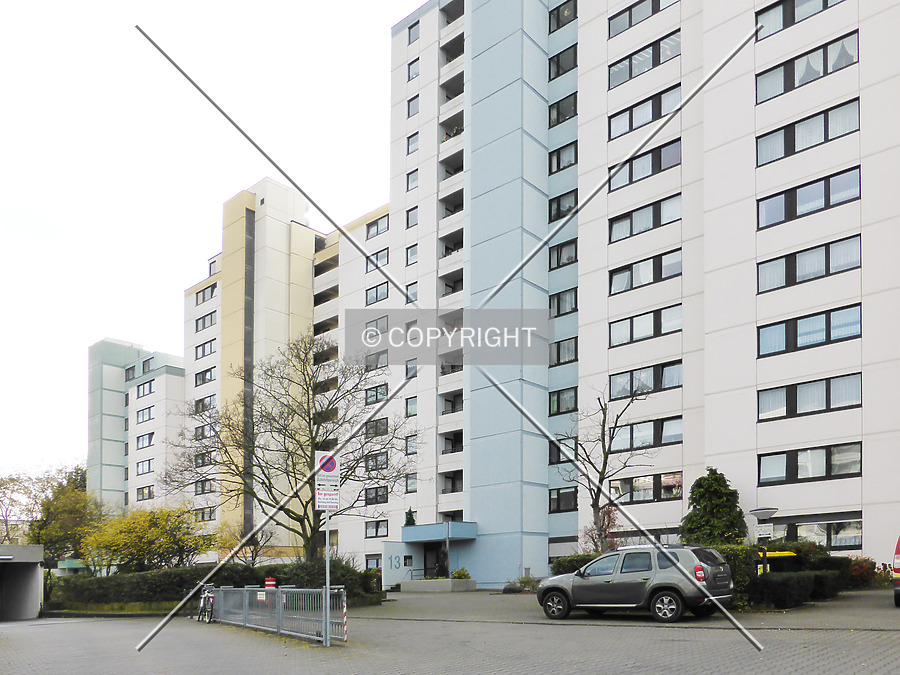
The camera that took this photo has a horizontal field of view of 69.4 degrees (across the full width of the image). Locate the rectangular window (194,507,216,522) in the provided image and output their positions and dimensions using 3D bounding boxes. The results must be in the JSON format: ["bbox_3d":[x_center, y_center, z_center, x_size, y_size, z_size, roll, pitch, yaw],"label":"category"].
[{"bbox_3d":[-24.187,17.509,64.300,3.400,1.350,0.200,-7,-11,37],"label":"rectangular window"}]

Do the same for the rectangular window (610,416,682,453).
[{"bbox_3d":[10.037,5.064,33.435,3.820,1.310,0.200,-8,-13,40],"label":"rectangular window"}]

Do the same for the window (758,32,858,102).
[{"bbox_3d":[16.060,-12.129,29.200,3.950,1.420,0.200,-12,-19,39],"label":"window"}]

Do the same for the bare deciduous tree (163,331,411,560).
[{"bbox_3d":[-6.000,4.246,24.000,8.700,8.900,7.600,0,-15,0],"label":"bare deciduous tree"}]

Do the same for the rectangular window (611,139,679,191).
[{"bbox_3d":[10.377,-9.182,34.500,3.800,1.400,0.200,-12,-19,39],"label":"rectangular window"}]

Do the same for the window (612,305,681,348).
[{"bbox_3d":[9.981,-0.611,33.100,3.800,1.370,0.200,-7,-11,37],"label":"window"}]

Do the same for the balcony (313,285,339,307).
[{"bbox_3d":[-11.042,-3.687,59.551,3.450,1.120,1.000,-8,-13,40],"label":"balcony"}]

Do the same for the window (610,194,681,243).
[{"bbox_3d":[10.106,-6.151,33.600,3.800,1.370,0.200,-7,-11,37],"label":"window"}]

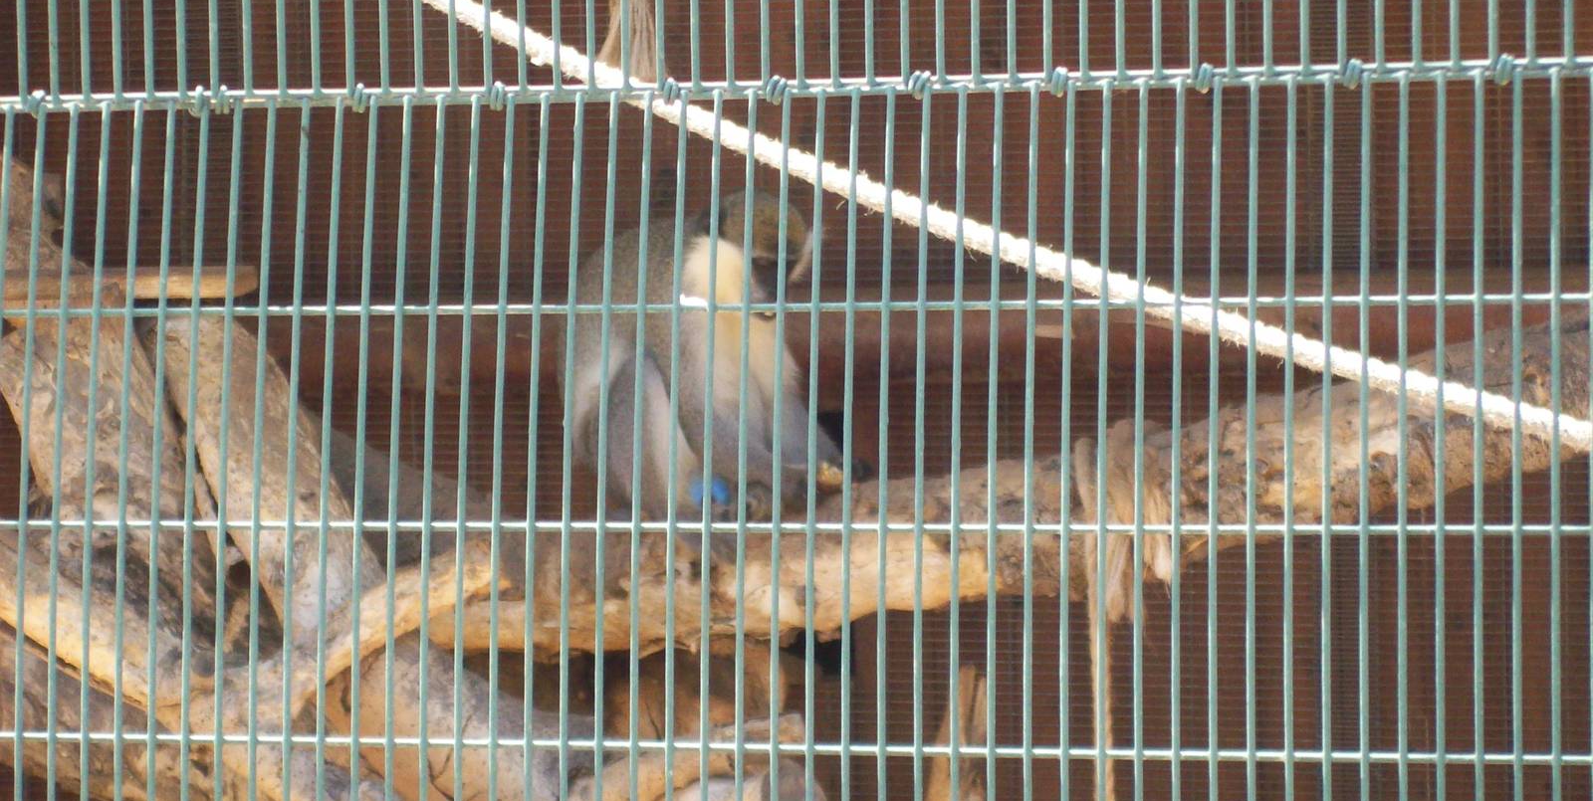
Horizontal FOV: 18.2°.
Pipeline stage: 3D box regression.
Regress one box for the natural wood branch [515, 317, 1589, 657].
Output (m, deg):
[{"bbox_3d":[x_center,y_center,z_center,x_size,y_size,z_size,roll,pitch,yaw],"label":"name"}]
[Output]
[{"bbox_3d":[0.265,0.115,5.298,1.210,0.191,0.200,-11,0,12],"label":"natural wood branch"}]

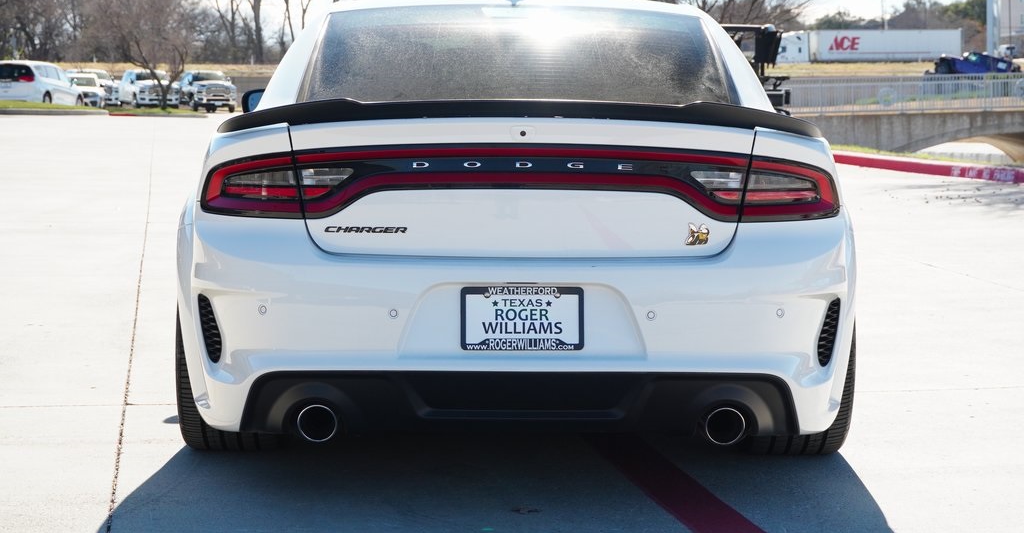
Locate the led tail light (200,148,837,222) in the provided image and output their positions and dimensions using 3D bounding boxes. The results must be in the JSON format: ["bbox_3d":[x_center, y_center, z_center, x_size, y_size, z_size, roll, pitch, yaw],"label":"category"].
[{"bbox_3d":[0.021,-0.219,5.260,1.700,0.205,0.270,0,5,0],"label":"led tail light"}]

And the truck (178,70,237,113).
[{"bbox_3d":[-14.683,-8.342,95.000,2.130,1.980,6.000,-2,5,-22],"label":"truck"}]

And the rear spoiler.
[{"bbox_3d":[0.021,-0.391,5.290,1.610,0.115,0.300,0,5,0],"label":"rear spoiler"}]

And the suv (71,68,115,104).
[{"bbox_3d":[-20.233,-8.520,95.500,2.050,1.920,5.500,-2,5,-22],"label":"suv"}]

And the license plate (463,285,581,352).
[{"bbox_3d":[0.025,0.134,5.060,0.311,0.161,0.015,0,5,0],"label":"license plate"}]

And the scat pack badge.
[{"bbox_3d":[0.480,-0.082,5.120,0.061,0.060,0.008,0,5,-3],"label":"scat pack badge"}]

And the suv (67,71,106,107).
[{"bbox_3d":[-19.086,-7.763,88.000,1.860,1.600,4.600,-2,5,-22],"label":"suv"}]

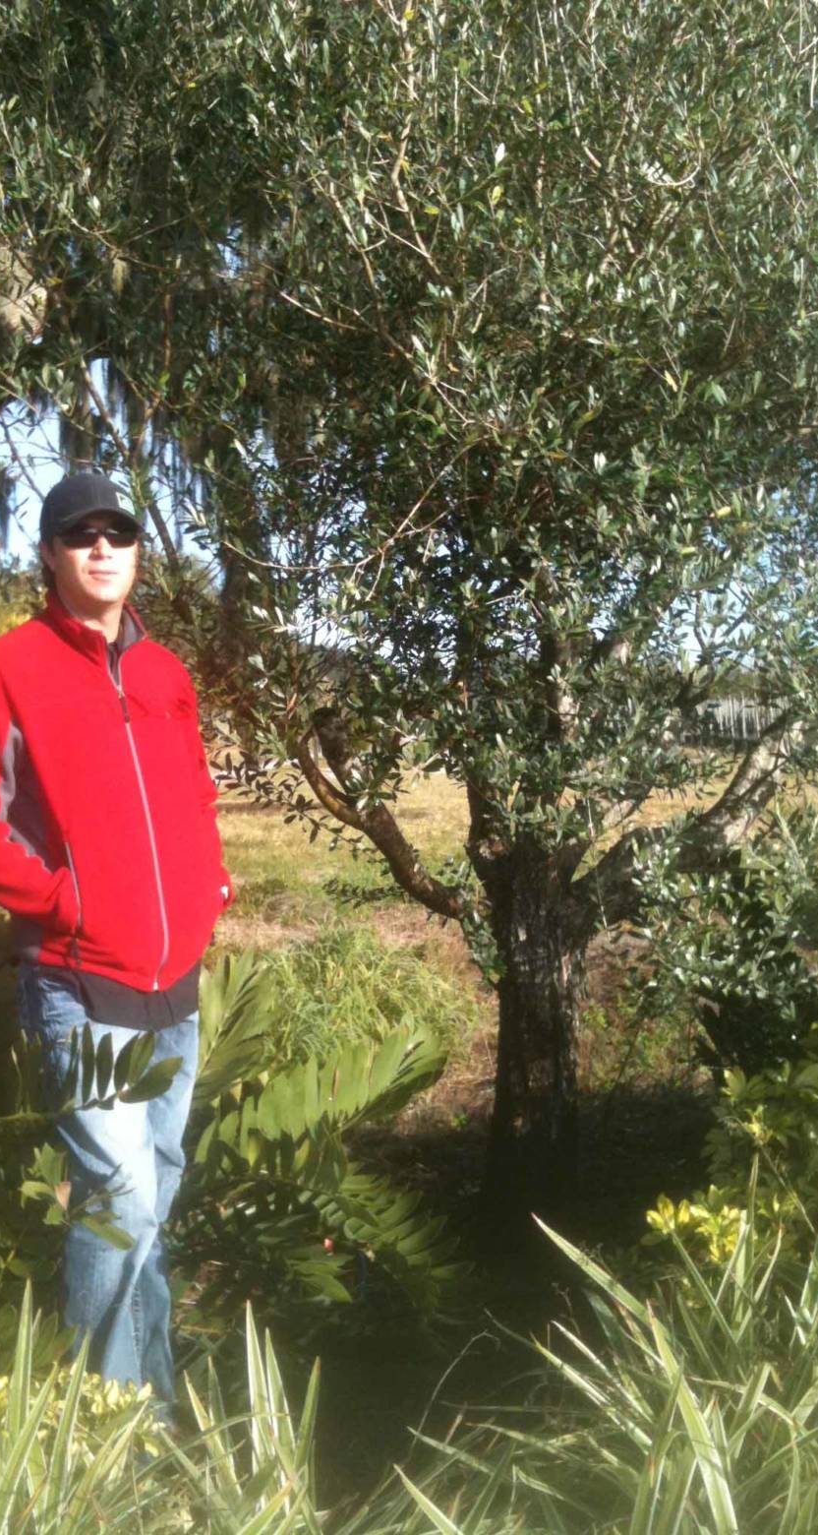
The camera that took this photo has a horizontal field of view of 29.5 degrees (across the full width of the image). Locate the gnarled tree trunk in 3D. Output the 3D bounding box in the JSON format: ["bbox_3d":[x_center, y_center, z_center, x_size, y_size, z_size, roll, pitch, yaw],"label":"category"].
[{"bbox_3d":[0.327,0.695,4.150,0.290,1.000,0.280,0,3,0],"label":"gnarled tree trunk"}]

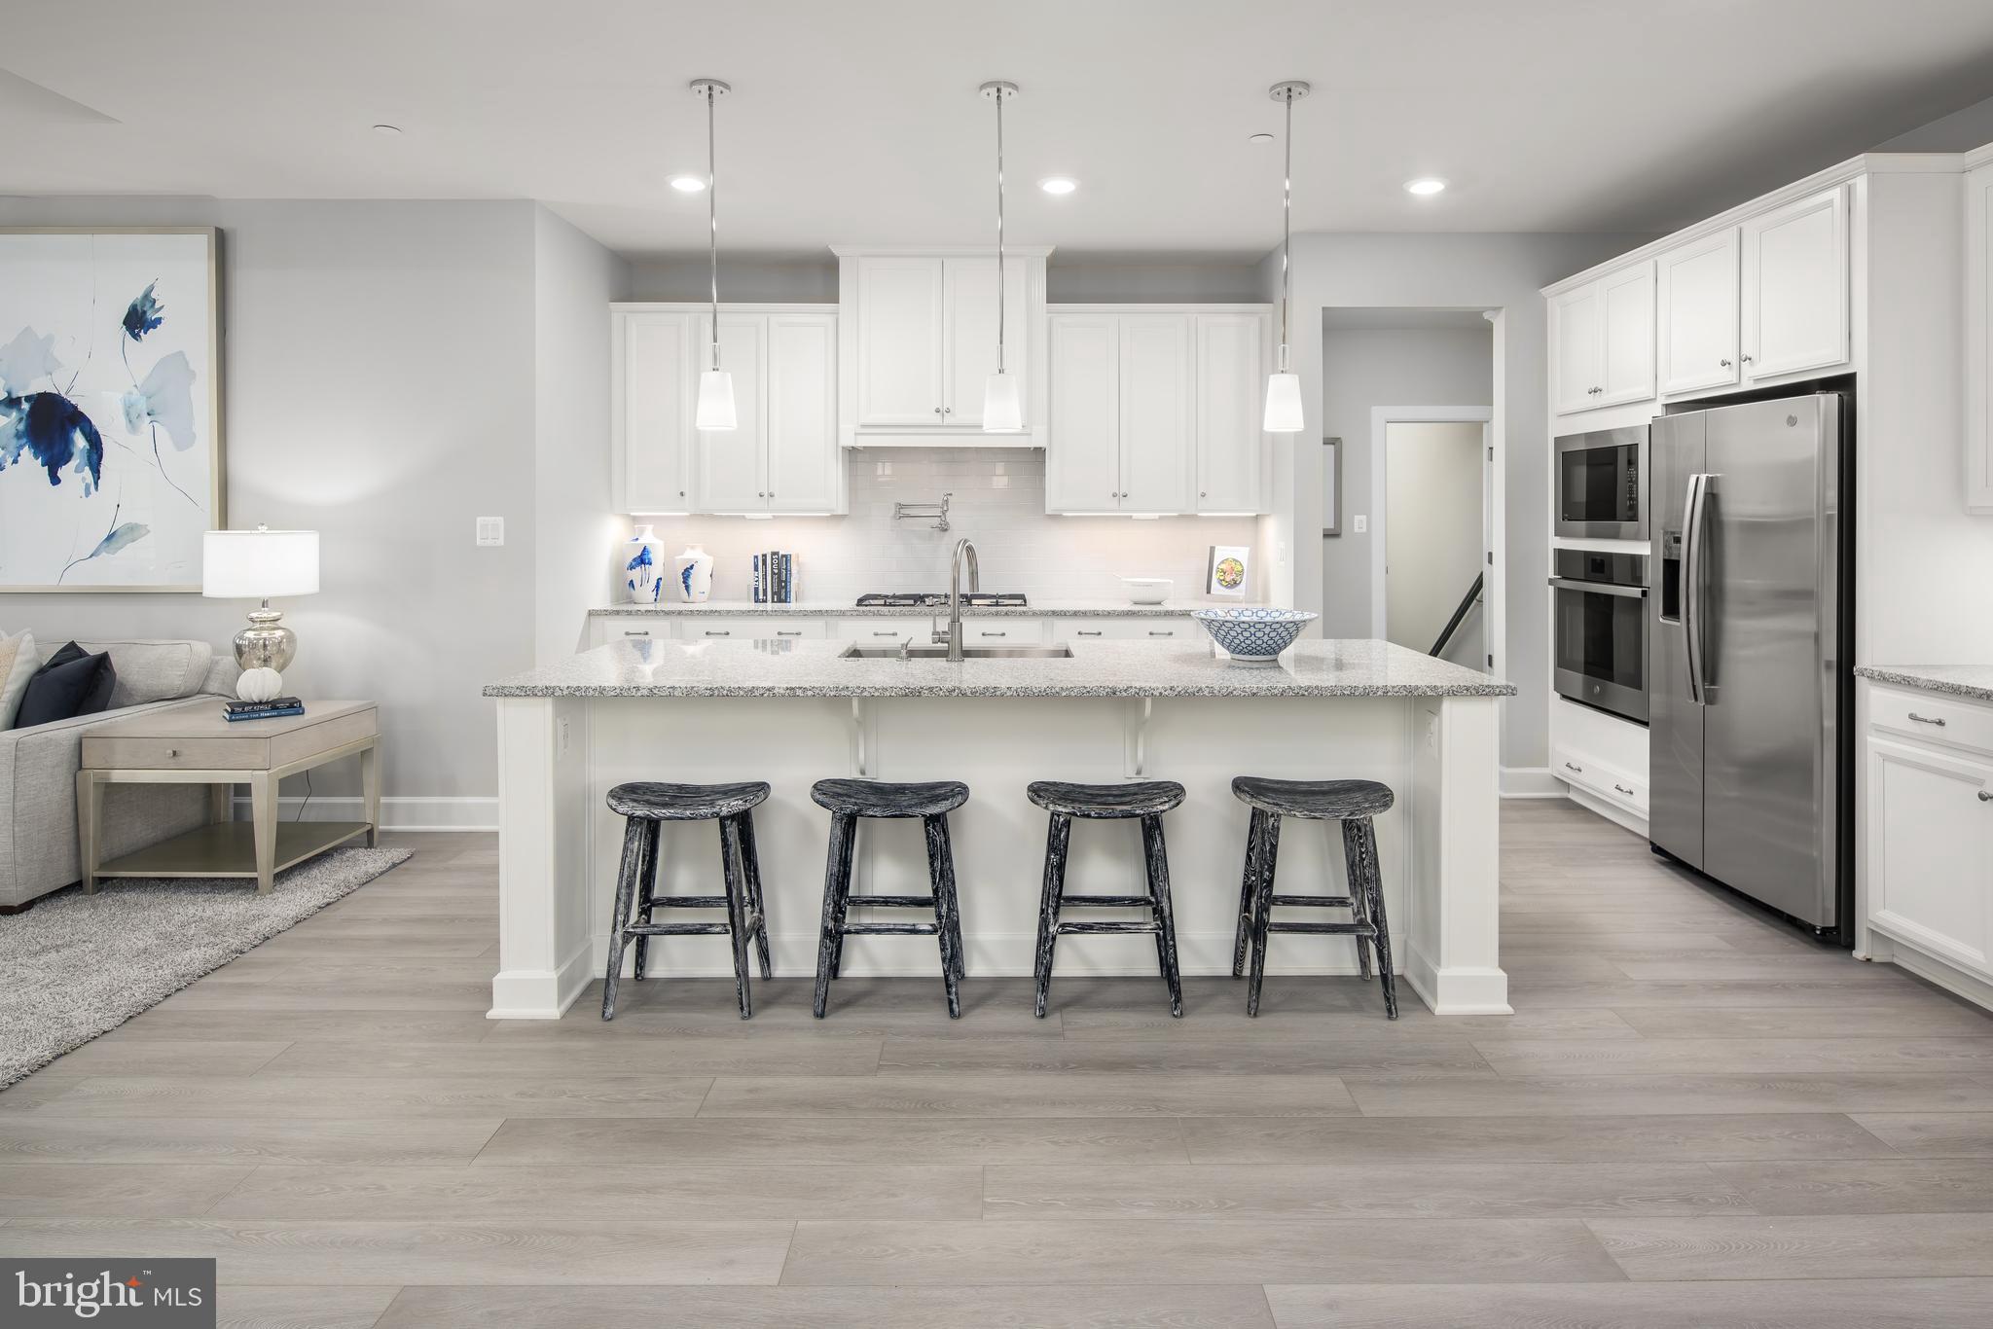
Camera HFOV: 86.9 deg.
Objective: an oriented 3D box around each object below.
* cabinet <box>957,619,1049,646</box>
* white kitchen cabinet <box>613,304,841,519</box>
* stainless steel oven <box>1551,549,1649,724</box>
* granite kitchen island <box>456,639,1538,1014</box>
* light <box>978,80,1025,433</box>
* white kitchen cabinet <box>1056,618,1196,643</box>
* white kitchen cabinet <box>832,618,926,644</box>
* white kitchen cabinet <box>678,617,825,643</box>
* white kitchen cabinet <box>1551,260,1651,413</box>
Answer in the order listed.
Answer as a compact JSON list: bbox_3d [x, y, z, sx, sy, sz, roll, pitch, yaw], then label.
[{"bbox_3d":[0.000,0.168,5.414,0.485,0.869,0.566,0,5,0],"label":"cabinet"},{"bbox_3d":[-1.360,-1.327,5.550,1.200,1.080,0.340,0,5,1],"label":"white kitchen cabinet"},{"bbox_3d":[2.919,-0.151,4.702,0.576,0.717,0.757,0,5,0],"label":"stainless steel oven"},{"bbox_3d":[0.012,0.447,3.439,2.871,0.923,1.040,0,5,0],"label":"granite kitchen island"},{"bbox_3d":[0.012,-1.290,3.360,0.127,1.100,0.127,0,5,1],"label":"light"},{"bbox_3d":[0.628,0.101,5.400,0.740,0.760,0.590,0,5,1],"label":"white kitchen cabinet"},{"bbox_3d":[-0.545,0.168,5.414,0.485,0.869,0.566,0,5,0],"label":"white kitchen cabinet"},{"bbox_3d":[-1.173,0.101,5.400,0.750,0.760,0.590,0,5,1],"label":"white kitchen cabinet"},{"bbox_3d":[2.993,-1.446,4.720,0.580,0.620,0.830,0,5,1],"label":"white kitchen cabinet"}]

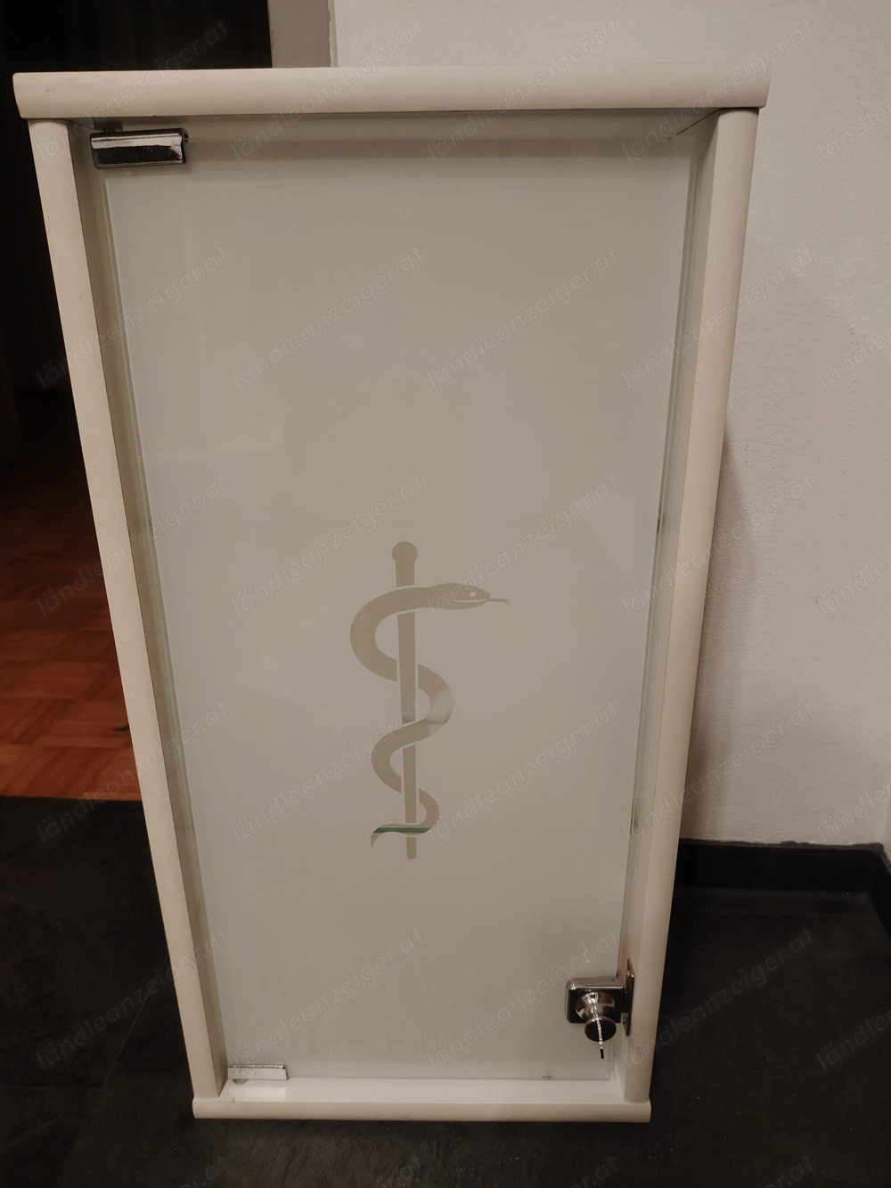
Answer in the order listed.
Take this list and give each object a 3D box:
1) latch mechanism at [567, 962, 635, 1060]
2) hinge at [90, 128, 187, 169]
[{"bbox_3d":[0.099,0.273,0.523,0.043,0.056,0.054,0,21,1],"label":"latch mechanism"},{"bbox_3d":[-0.135,-0.197,0.365,0.040,0.014,0.012,0,21,1],"label":"hinge"}]

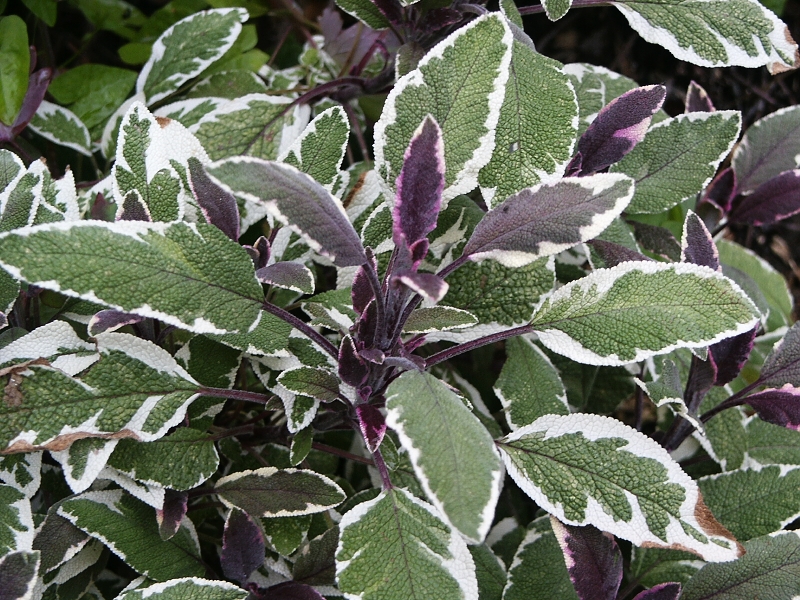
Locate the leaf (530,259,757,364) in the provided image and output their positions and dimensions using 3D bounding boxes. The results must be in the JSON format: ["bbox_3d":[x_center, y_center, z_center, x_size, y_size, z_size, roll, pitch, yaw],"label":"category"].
[{"bbox_3d":[0.074,0.004,0.544,0.069,0.011,0.032,-4,60,7],"label":"leaf"}]

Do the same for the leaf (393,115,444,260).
[{"bbox_3d":[0.006,-0.033,0.531,0.015,0.045,0.006,7,24,-1],"label":"leaf"}]

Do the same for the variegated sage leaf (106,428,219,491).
[{"bbox_3d":[-0.074,0.047,0.555,0.037,0.007,0.021,-11,53,0],"label":"variegated sage leaf"}]

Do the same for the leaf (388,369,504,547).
[{"bbox_3d":[0.012,0.043,0.500,0.026,0.011,0.056,-16,65,-7],"label":"leaf"}]

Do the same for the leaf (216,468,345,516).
[{"bbox_3d":[-0.037,0.059,0.558,0.041,0.007,0.018,3,49,10],"label":"leaf"}]

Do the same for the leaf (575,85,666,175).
[{"bbox_3d":[0.070,-0.054,0.575,0.044,0.008,0.017,-43,75,9],"label":"leaf"}]

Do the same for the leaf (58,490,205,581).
[{"bbox_3d":[-0.093,0.082,0.630,0.058,0.009,0.026,26,57,6],"label":"leaf"}]

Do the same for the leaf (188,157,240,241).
[{"bbox_3d":[-0.059,-0.032,0.570,0.014,0.031,0.006,-24,19,5],"label":"leaf"}]

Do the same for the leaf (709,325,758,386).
[{"bbox_3d":[0.104,0.016,0.560,0.015,0.026,0.007,22,0,-3],"label":"leaf"}]

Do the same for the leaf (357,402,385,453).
[{"bbox_3d":[-0.009,0.039,0.550,0.009,0.005,0.015,-7,74,-8],"label":"leaf"}]

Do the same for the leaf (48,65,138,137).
[{"bbox_3d":[-0.124,-0.082,0.730,0.036,0.010,0.034,-22,56,-12],"label":"leaf"}]

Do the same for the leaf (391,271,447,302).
[{"bbox_3d":[0.006,-0.004,0.530,0.018,0.006,0.009,13,36,27],"label":"leaf"}]

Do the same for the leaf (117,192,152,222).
[{"bbox_3d":[-0.086,-0.026,0.581,0.012,0.020,0.006,1,36,0],"label":"leaf"}]

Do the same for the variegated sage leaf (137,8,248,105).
[{"bbox_3d":[-0.076,-0.089,0.665,0.051,0.009,0.023,-40,70,0],"label":"variegated sage leaf"}]

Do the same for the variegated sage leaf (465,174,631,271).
[{"bbox_3d":[0.048,-0.026,0.585,0.060,0.009,0.024,-25,55,5],"label":"variegated sage leaf"}]

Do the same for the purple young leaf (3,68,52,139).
[{"bbox_3d":[-0.139,-0.073,0.670,0.010,0.032,0.006,44,20,25],"label":"purple young leaf"}]

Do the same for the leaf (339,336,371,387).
[{"bbox_3d":[-0.015,0.021,0.600,0.011,0.018,0.005,-8,15,4],"label":"leaf"}]

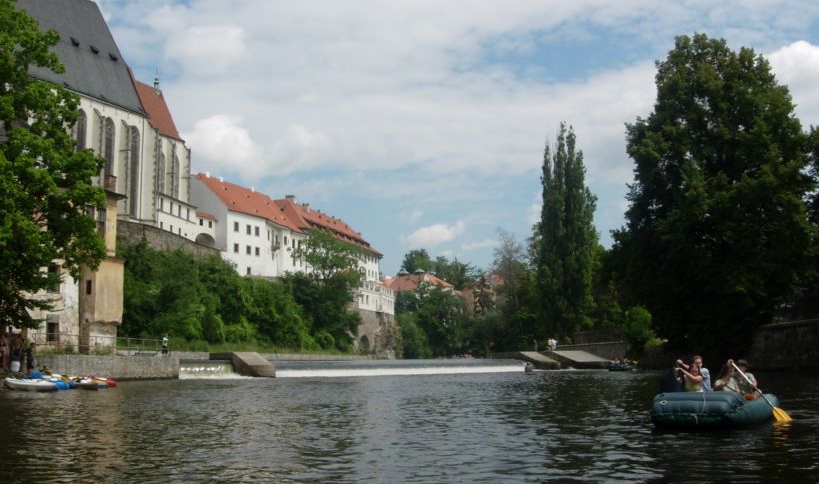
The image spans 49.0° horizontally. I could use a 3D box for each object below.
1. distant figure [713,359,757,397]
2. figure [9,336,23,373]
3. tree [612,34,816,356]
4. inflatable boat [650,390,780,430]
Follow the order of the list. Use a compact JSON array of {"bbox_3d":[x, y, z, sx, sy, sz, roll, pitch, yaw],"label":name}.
[{"bbox_3d":[5.984,2.542,16.500,0.700,0.850,0.750,-2,-8,10],"label":"distant figure"},{"bbox_3d":[-17.533,5.006,40.000,0.600,1.740,0.450,4,-9,-30],"label":"figure"},{"bbox_3d":[28.502,-4.439,84.000,18.500,30.000,17.500,0,-7,0],"label":"tree"},{"bbox_3d":[5.704,3.112,16.700,1.850,0.620,3.800,-4,-8,29],"label":"inflatable boat"}]

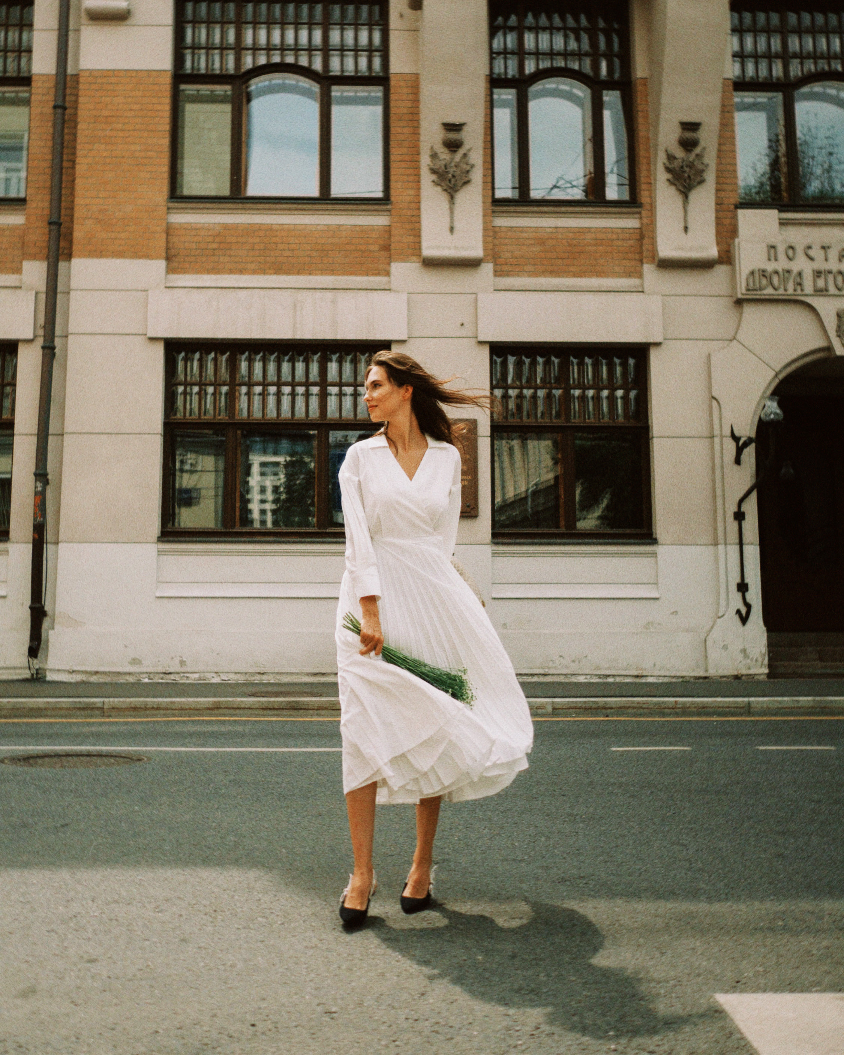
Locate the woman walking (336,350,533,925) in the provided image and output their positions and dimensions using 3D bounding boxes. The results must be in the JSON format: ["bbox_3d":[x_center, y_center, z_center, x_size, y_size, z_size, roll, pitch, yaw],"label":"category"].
[{"bbox_3d":[0.039,0.282,2.917,0.590,1.710,0.460,0,-7,0],"label":"woman walking"}]

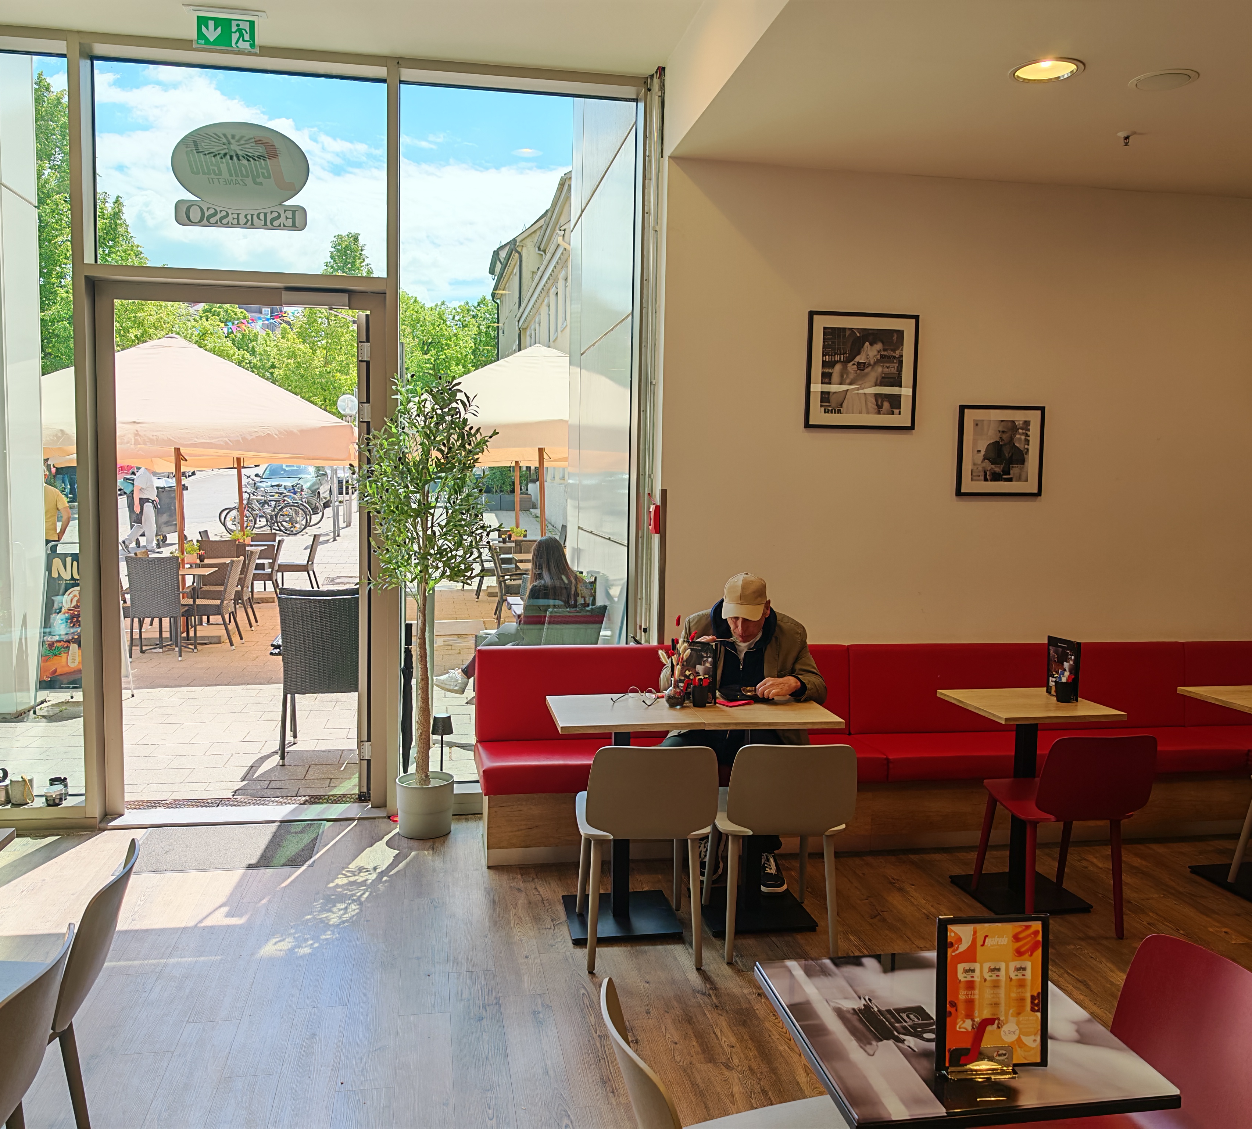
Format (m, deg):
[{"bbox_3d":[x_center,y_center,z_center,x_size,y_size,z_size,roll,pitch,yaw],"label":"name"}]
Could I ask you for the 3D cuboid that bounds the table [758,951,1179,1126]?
[{"bbox_3d":[0.489,1.081,1.651,0.466,0.746,0.458,0,5,-9],"label":"table"}]

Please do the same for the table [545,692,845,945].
[{"bbox_3d":[0.227,0.913,3.846,0.995,0.772,0.515,0,5,-10],"label":"table"}]

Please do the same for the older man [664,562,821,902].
[{"bbox_3d":[0.447,0.636,4.263,0.660,1.220,0.700,1,4,-5],"label":"older man"}]

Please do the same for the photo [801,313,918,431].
[{"bbox_3d":[1.092,-0.888,4.810,0.530,0.530,0.022,0,5,-9],"label":"photo"}]

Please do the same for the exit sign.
[{"bbox_3d":[-1.583,-2.108,4.137,0.249,0.144,0.020,0,5,-9],"label":"exit sign"}]

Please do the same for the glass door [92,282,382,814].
[{"bbox_3d":[-1.758,-0.031,4.813,1.251,2.441,0.113,0,5,-10],"label":"glass door"}]

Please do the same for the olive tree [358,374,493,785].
[{"bbox_3d":[-0.888,0.093,4.653,0.592,1.875,0.546,0,5,-10],"label":"olive tree"}]

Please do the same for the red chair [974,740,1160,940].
[{"bbox_3d":[1.586,0.938,3.873,0.453,0.757,0.546,0,5,-10],"label":"red chair"}]

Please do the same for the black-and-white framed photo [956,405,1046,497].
[{"bbox_3d":[1.783,-0.536,4.953,0.432,0.427,0.022,0,5,-9],"label":"black-and-white framed photo"}]

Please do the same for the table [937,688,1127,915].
[{"bbox_3d":[1.553,0.914,4.067,0.500,0.772,0.516,0,5,-10],"label":"table"}]

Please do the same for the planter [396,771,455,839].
[{"bbox_3d":[-0.899,1.077,4.687,0.253,0.236,0.253,0,5,-9],"label":"planter"}]

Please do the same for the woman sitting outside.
[{"bbox_3d":[-0.654,0.474,5.878,0.800,1.250,0.500,5,6,39],"label":"woman sitting outside"}]

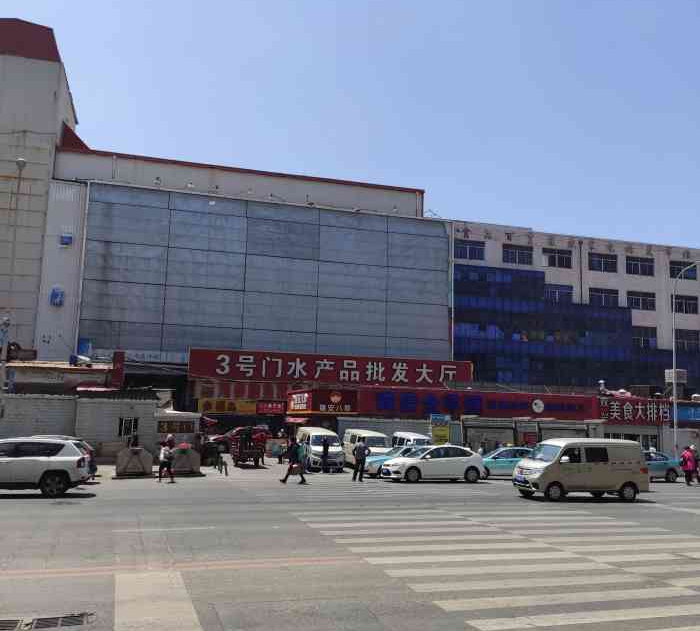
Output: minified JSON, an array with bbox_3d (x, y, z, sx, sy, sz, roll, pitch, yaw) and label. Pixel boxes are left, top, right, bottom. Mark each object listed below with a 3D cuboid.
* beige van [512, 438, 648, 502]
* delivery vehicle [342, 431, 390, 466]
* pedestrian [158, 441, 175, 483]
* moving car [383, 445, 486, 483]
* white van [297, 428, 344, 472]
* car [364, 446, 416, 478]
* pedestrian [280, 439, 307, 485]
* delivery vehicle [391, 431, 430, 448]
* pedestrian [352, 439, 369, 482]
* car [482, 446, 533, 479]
[{"bbox_3d":[7.995,5.330,24.470,4.459,1.987,1.686,4,-9,-16],"label":"beige van"},{"bbox_3d":[0.876,7.181,38.110,1.614,1.901,4.393,3,-8,-10],"label":"delivery vehicle"},{"bbox_3d":[-6.831,5.452,26.274,0.500,1.580,0.500,4,-9,-16],"label":"pedestrian"},{"bbox_3d":[3.617,6.288,29.999,4.413,1.473,1.805,4,-9,-18],"label":"moving car"},{"bbox_3d":[-1.470,6.549,34.419,1.649,1.987,4.749,3,-8,-10],"label":"white van"},{"bbox_3d":[2.551,6.451,31.145,4.473,1.430,1.726,3,-8,-11],"label":"car"},{"bbox_3d":[-2.153,5.601,26.834,0.850,1.660,0.550,4,-9,-16],"label":"pedestrian"},{"bbox_3d":[4.110,8.508,46.300,1.500,1.770,3.750,3,-9,-15],"label":"delivery vehicle"},{"bbox_3d":[0.446,5.909,28.615,0.620,1.680,0.360,1,-8,0],"label":"pedestrian"},{"bbox_3d":[7.014,6.596,31.455,4.519,1.437,1.728,4,-9,-15],"label":"car"}]

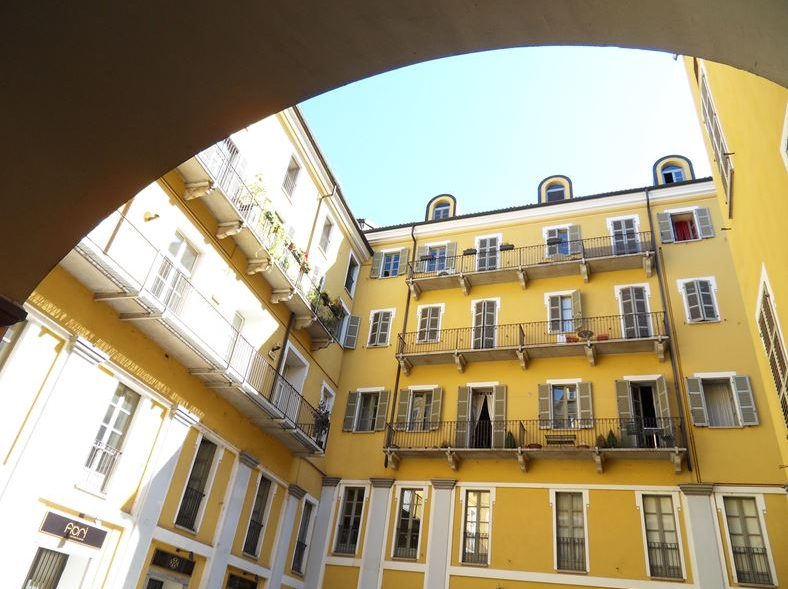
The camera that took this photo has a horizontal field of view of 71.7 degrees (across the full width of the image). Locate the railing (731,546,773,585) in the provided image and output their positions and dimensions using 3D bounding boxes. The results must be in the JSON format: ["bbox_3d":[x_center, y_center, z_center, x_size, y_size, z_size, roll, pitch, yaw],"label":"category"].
[{"bbox_3d":[10.666,8.082,16.225,0.897,1.006,0.050,-6,-35,21],"label":"railing"}]

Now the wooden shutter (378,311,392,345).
[{"bbox_3d":[-0.397,1.493,24.102,0.440,1.660,0.050,0,-34,13],"label":"wooden shutter"}]

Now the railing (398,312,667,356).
[{"bbox_3d":[4.992,1.770,20.892,10.051,1.022,0.780,-6,-36,21],"label":"railing"}]

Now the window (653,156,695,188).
[{"bbox_3d":[13.251,-5.309,25.821,1.732,2.228,1.300,-6,-35,21],"label":"window"}]

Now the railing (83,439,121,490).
[{"bbox_3d":[-6.332,3.723,11.838,0.070,0.950,0.860,-2,-34,17],"label":"railing"}]

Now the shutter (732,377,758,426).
[{"bbox_3d":[11.207,3.358,17.351,0.470,1.680,0.050,-8,-36,24],"label":"shutter"}]

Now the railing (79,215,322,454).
[{"bbox_3d":[-4.958,2.106,16.277,1.066,1.526,13.487,-3,-34,17],"label":"railing"}]

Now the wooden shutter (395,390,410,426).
[{"bbox_3d":[0.367,4.781,22.656,0.465,1.756,0.050,-4,-34,18],"label":"wooden shutter"}]

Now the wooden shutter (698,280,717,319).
[{"bbox_3d":[12.115,0.213,21.086,0.480,1.789,0.050,-2,-34,15],"label":"wooden shutter"}]

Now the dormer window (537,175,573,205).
[{"bbox_3d":[8.052,-4.709,26.982,1.520,2.080,1.200,-6,-35,22],"label":"dormer window"}]

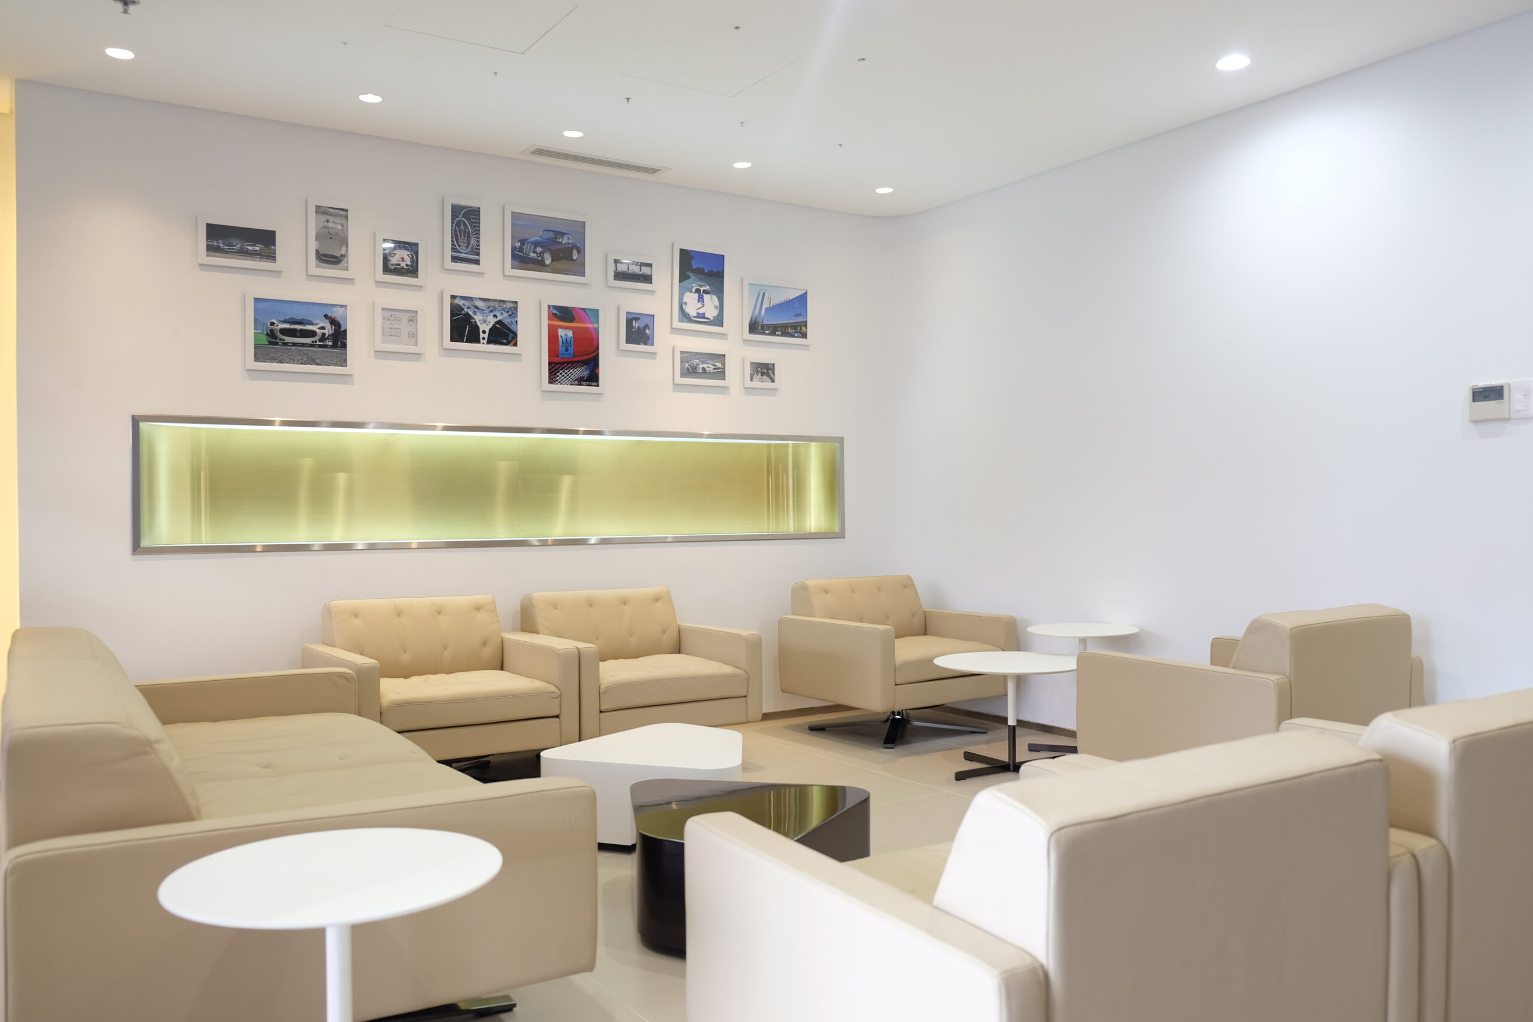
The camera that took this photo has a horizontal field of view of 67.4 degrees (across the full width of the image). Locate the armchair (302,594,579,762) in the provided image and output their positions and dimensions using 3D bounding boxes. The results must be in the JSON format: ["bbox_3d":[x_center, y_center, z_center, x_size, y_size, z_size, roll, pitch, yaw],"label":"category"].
[{"bbox_3d":[-1.356,0.767,4.762,0.880,0.764,0.806,-1,0,-35],"label":"armchair"}]

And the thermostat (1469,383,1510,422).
[{"bbox_3d":[2.530,-0.378,4.016,0.020,0.120,0.120,-1,0,-32],"label":"thermostat"}]

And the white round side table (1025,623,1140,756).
[{"bbox_3d":[1.463,0.836,5.309,0.498,0.574,0.498,0,0,0],"label":"white round side table"}]

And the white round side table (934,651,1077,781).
[{"bbox_3d":[1.060,0.889,4.959,0.662,0.478,0.662,-1,0,-32],"label":"white round side table"}]

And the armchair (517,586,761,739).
[{"bbox_3d":[-0.610,0.758,5.221,0.880,0.764,0.806,-1,0,-34],"label":"armchair"}]

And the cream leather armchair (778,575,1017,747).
[{"bbox_3d":[0.665,0.744,5.857,0.880,0.764,0.806,-1,0,-34],"label":"cream leather armchair"}]

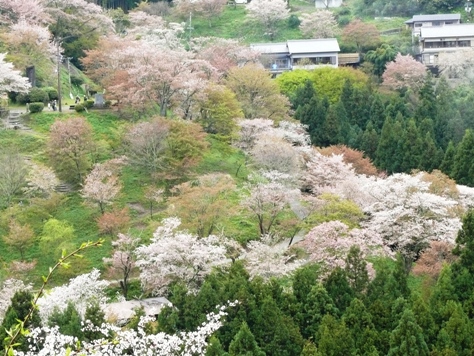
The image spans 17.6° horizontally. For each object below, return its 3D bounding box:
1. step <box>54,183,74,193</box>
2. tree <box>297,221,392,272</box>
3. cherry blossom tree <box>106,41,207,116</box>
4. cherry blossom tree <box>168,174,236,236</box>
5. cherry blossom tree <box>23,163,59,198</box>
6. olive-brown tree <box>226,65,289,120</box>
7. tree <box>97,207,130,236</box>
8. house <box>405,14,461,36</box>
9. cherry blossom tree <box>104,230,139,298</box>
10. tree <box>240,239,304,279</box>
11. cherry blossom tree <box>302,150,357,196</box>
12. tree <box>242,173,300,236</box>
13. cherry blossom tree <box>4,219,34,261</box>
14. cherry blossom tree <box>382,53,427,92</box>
[{"bbox_3d":[-24.620,1.360,219.000,2.800,1.000,2.200,0,9,0],"label":"step"},{"bbox_3d":[14.437,9.557,208.000,12.500,7.400,10.500,0,11,0],"label":"tree"},{"bbox_3d":[-11.760,-14.570,227.000,15.370,10.620,14.140,0,6,0],"label":"cherry blossom tree"},{"bbox_3d":[-4.879,3.748,217.000,9.500,8.400,9.000,0,11,0],"label":"cherry blossom tree"},{"bbox_3d":[-26.510,0.340,207.000,4.760,4.710,4.380,0,6,0],"label":"cherry blossom tree"},{"bbox_3d":[3.360,-13.220,240.000,9.800,8.800,9.200,0,9,0],"label":"olive-brown tree"},{"bbox_3d":[-16.740,5.900,208.000,4.600,3.900,4.400,0,9,0],"label":"tree"},{"bbox_3d":[35.803,-27.562,281.000,10.200,5.200,7.000,-2,11,-12],"label":"house"},{"bbox_3d":[-15.641,11.747,206.000,4.800,8.600,4.800,0,11,0],"label":"cherry blossom tree"},{"bbox_3d":[4.812,11.048,208.000,8.600,5.800,8.000,0,11,0],"label":"tree"},{"bbox_3d":[12.480,-0.470,207.000,7.140,6.280,6.570,0,6,0],"label":"cherry blossom tree"},{"bbox_3d":[4.560,3.610,209.000,7.800,8.500,7.200,0,9,0],"label":"tree"},{"bbox_3d":[-30.331,8.607,213.000,4.400,5.700,4.400,0,11,0],"label":"cherry blossom tree"},{"bbox_3d":[29.260,-18.250,268.000,7.600,7.200,7.200,0,9,0],"label":"cherry blossom tree"}]

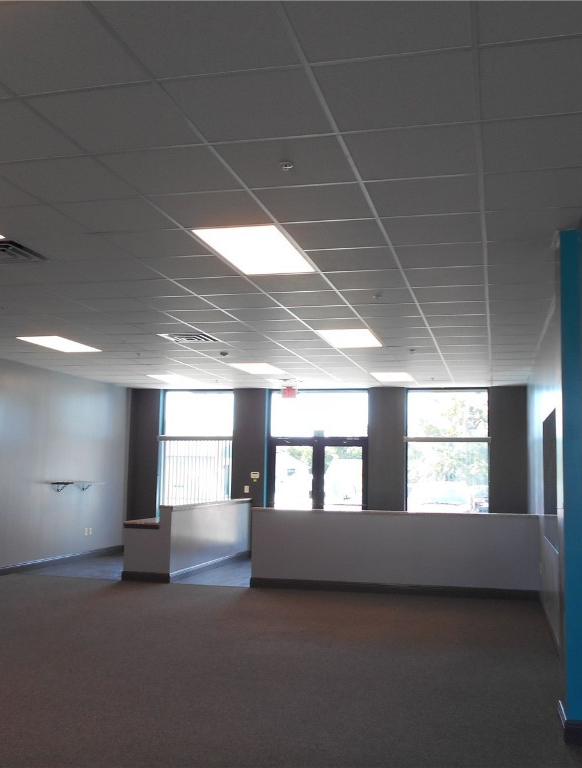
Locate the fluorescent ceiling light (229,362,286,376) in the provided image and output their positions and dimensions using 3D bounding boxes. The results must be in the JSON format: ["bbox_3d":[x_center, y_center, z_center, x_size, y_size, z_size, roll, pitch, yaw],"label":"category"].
[{"bbox_3d":[-0.450,-0.275,11.640,0.600,0.080,1.200,0,-6,15],"label":"fluorescent ceiling light"}]

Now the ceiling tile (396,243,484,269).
[{"bbox_3d":[1.044,-0.895,5.364,0.600,0.020,0.595,0,-6,15],"label":"ceiling tile"}]

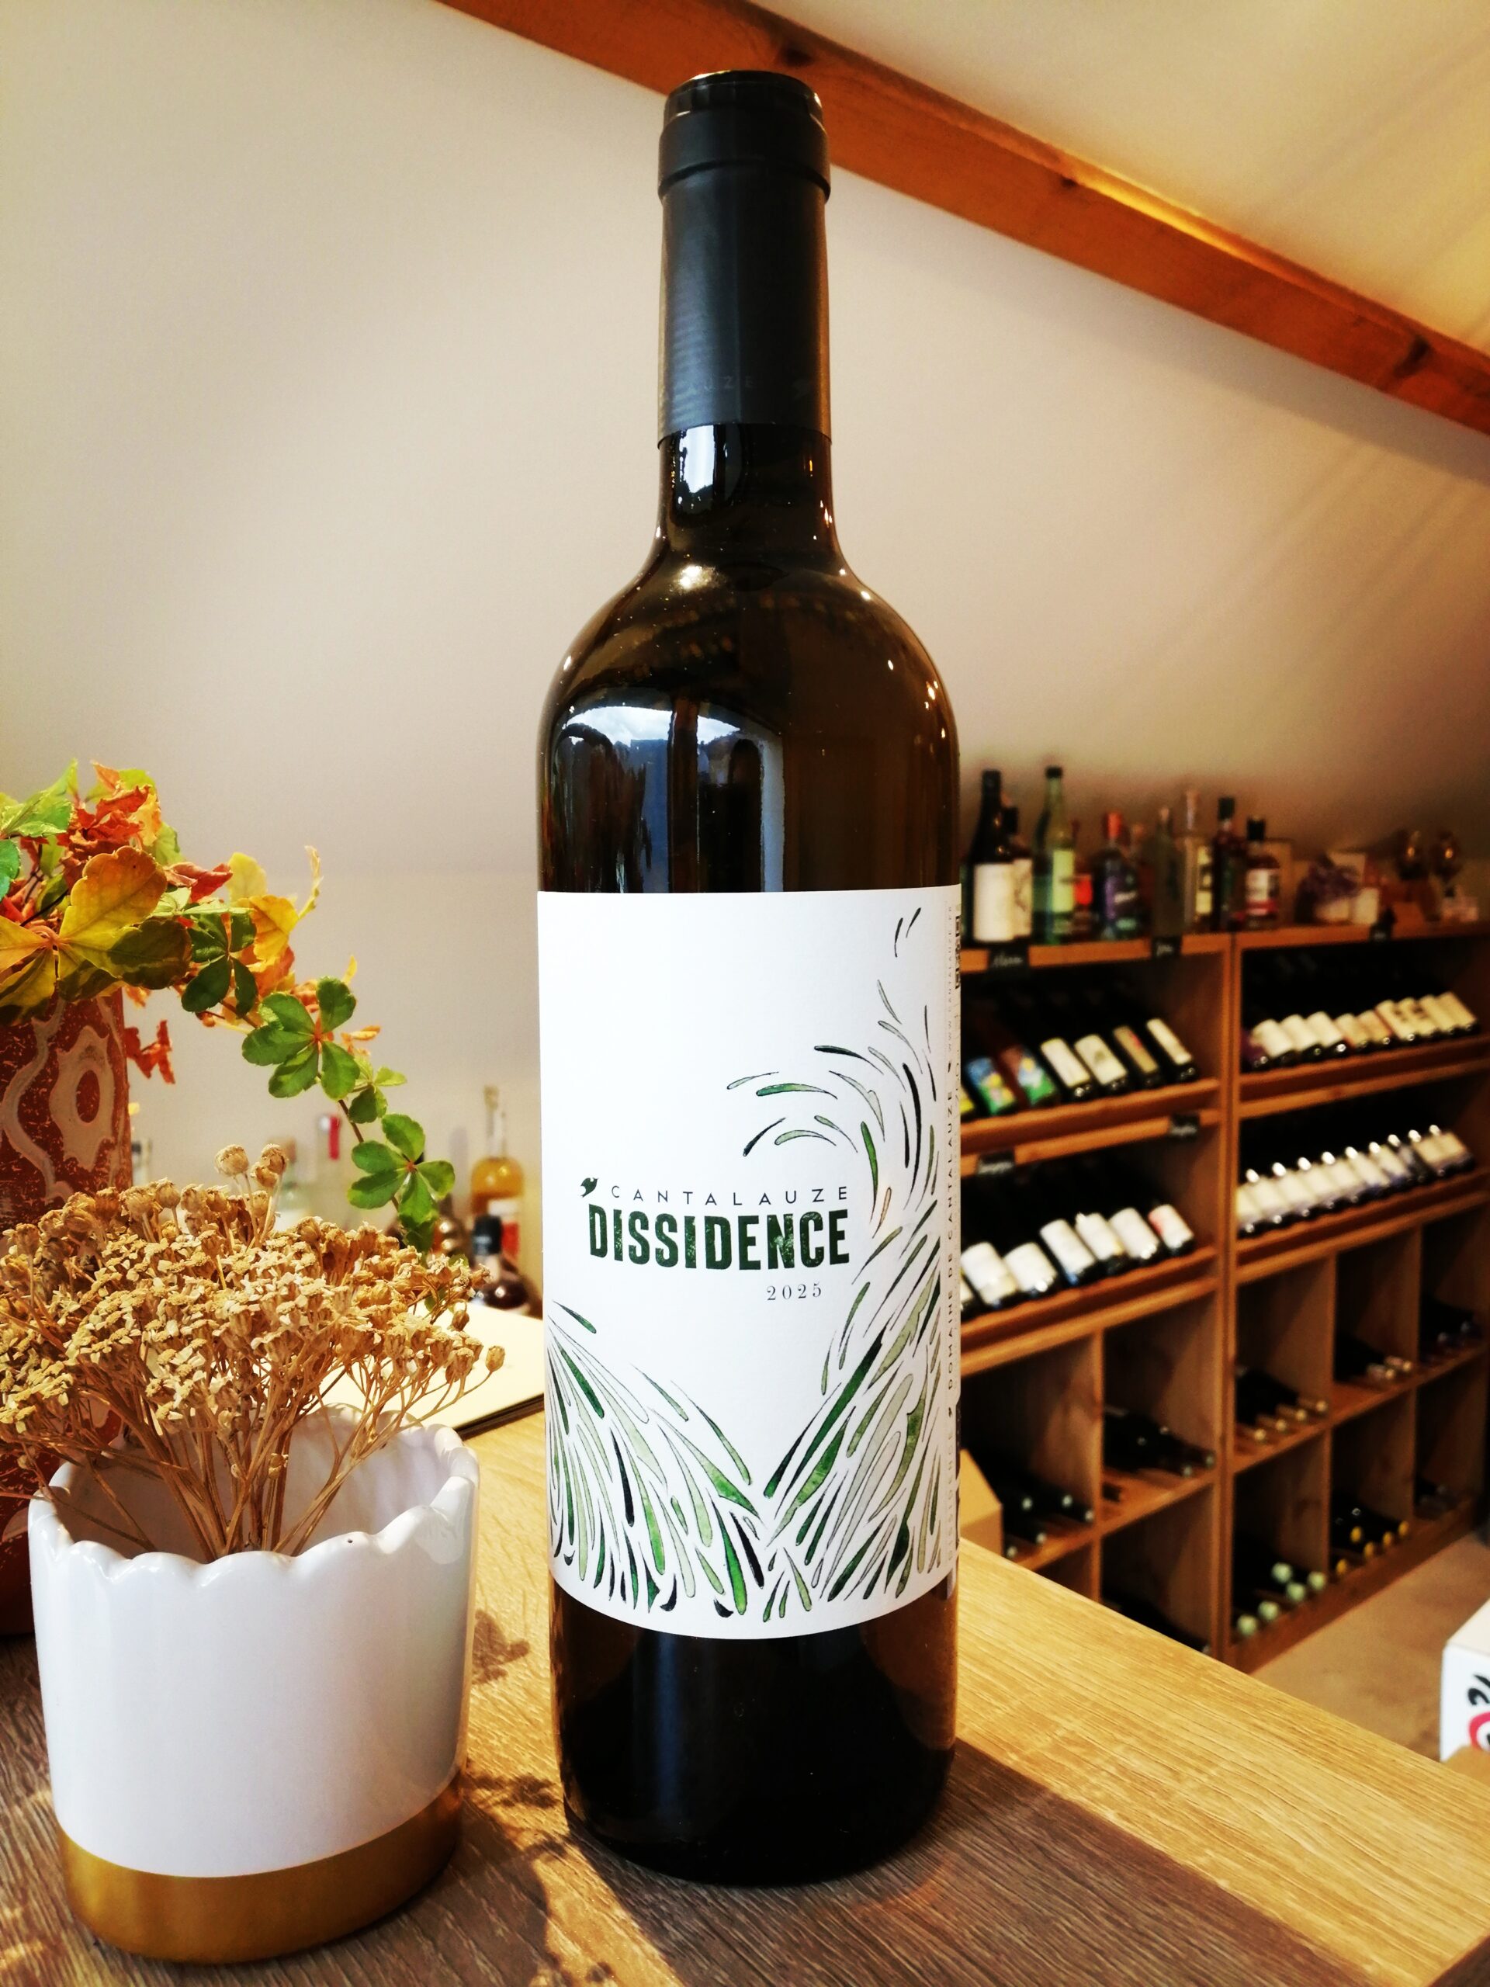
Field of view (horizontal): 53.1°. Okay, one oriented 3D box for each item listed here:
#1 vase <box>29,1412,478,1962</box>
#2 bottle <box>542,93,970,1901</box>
[{"bbox_3d":[-0.083,0.114,0.258,0.073,0.068,0.070,0,4,0],"label":"vase"},{"bbox_3d":[0.001,-0.004,0.271,0.075,0.300,0.075,0,4,9],"label":"bottle"}]

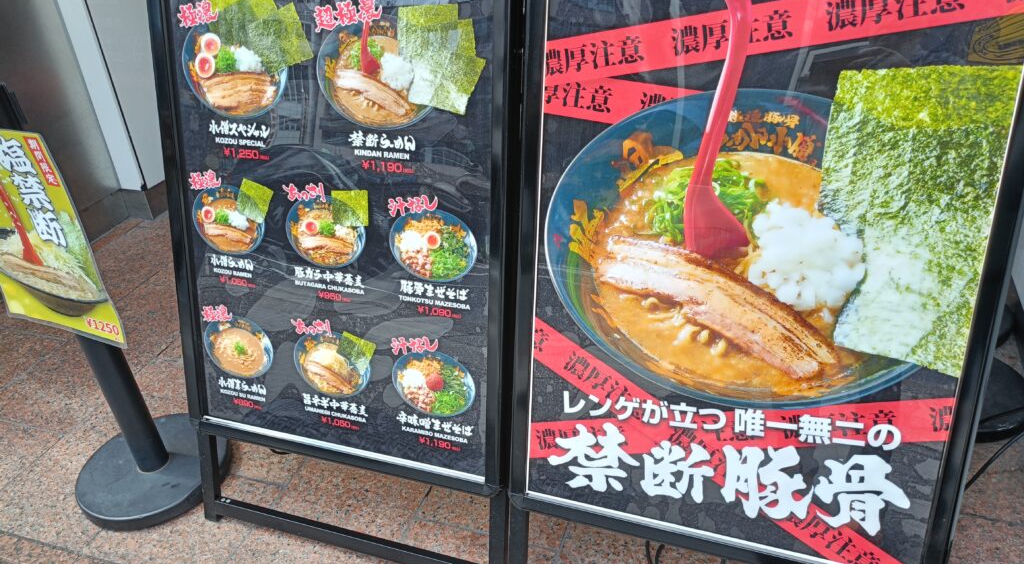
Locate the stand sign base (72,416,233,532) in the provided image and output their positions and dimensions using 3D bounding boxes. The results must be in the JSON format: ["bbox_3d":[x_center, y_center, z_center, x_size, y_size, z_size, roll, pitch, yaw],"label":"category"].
[{"bbox_3d":[-0.777,0.408,1.613,0.310,0.034,0.310,-4,32,0],"label":"stand sign base"}]

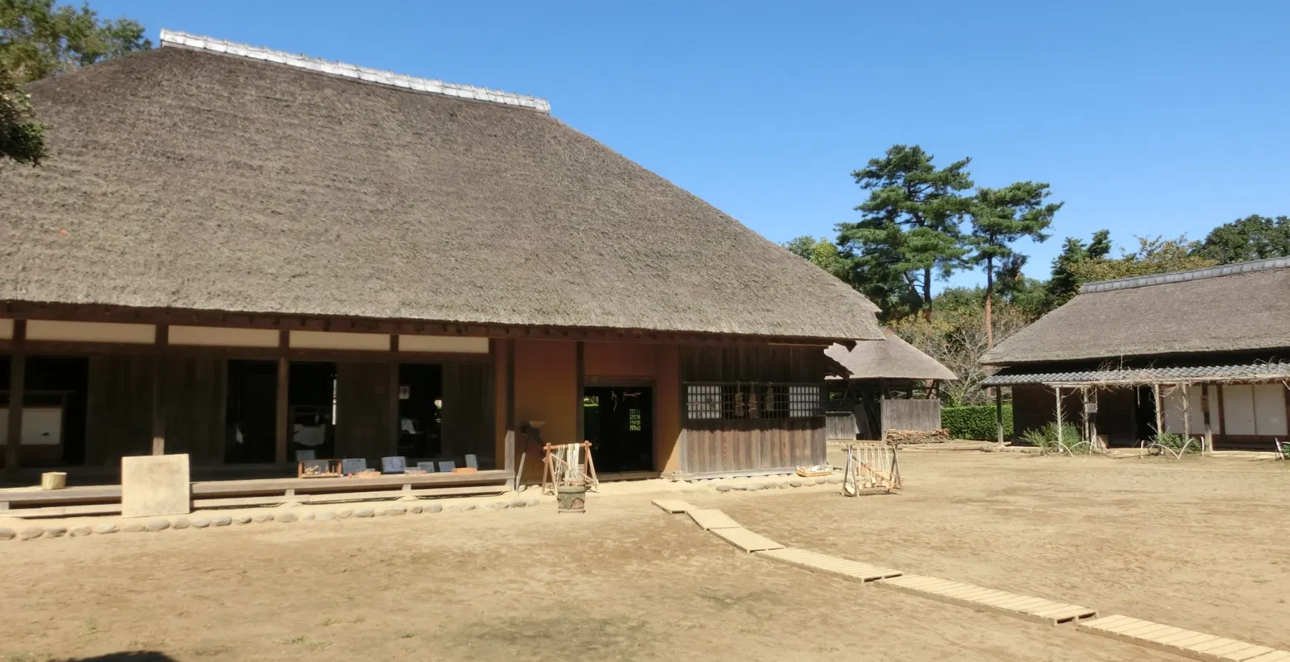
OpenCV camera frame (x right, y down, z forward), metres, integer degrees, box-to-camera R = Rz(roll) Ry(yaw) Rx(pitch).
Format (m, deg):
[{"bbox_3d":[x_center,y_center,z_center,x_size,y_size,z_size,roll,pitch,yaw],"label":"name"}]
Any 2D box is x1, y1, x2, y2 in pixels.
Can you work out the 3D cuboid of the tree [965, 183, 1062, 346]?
[{"bbox_3d":[21.601,-1.408,52.303,5.625,14.592,5.344,-2,-5,22],"label":"tree"}]

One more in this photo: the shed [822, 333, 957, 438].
[{"bbox_3d":[9.674,2.374,38.690,4.200,4.861,5.800,2,-6,-29],"label":"shed"}]

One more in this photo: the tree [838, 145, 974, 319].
[{"bbox_3d":[15.383,-2.512,52.402,7.910,16.885,7.514,-2,-5,16],"label":"tree"}]

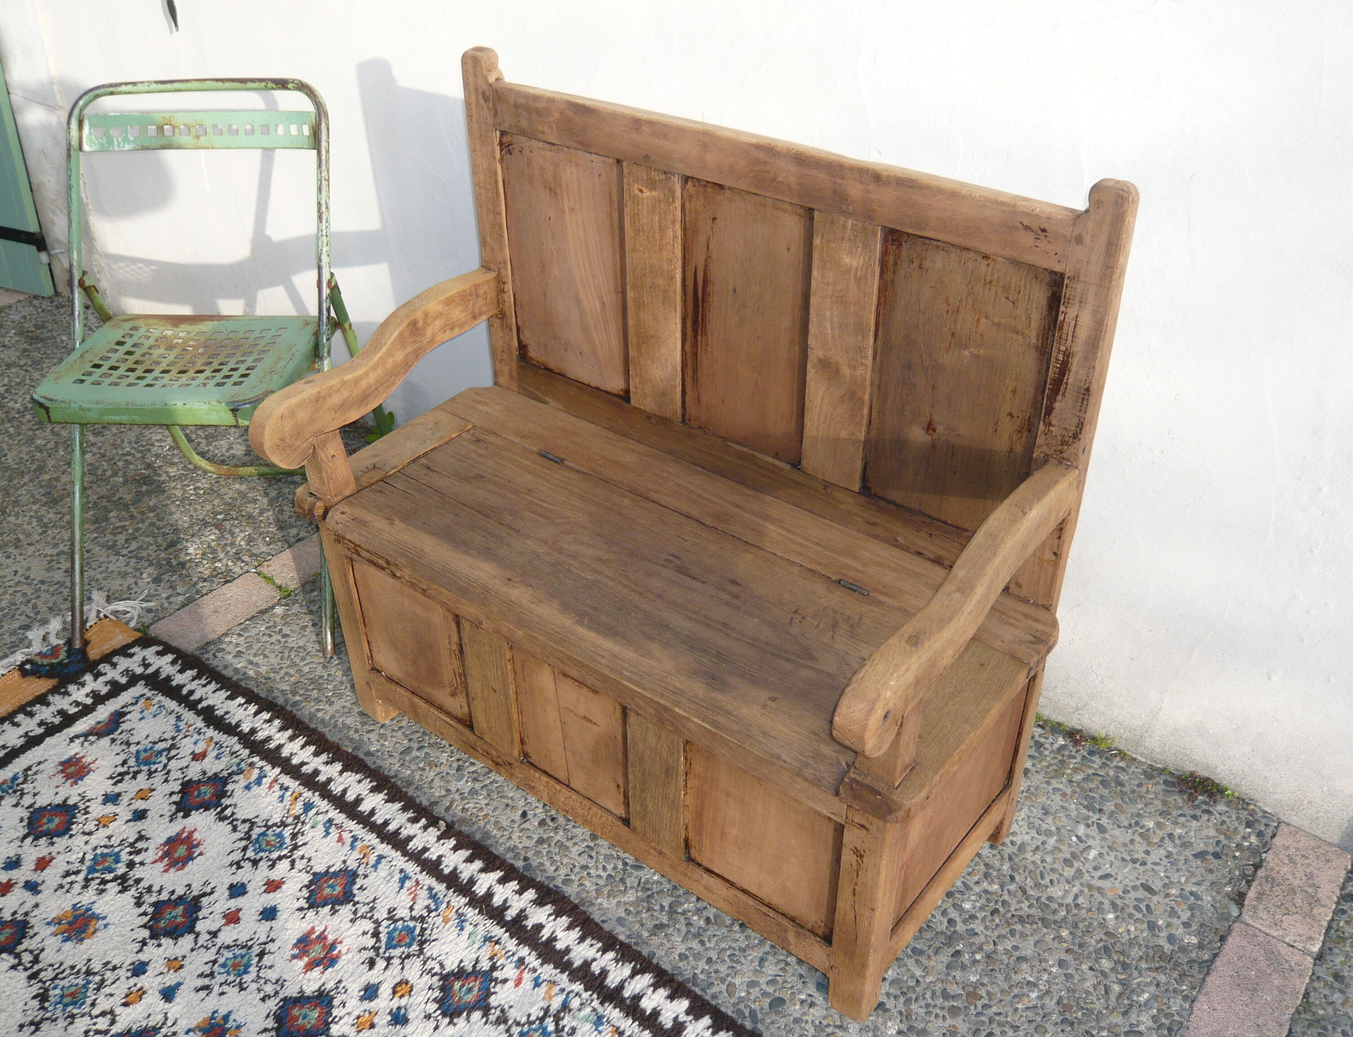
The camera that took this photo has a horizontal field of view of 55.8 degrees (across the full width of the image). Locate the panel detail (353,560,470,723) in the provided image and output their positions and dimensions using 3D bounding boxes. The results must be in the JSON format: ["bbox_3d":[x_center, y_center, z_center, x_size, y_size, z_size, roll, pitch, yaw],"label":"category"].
[{"bbox_3d":[-0.387,0.184,1.907,0.228,0.218,0.020,23,41,31],"label":"panel detail"}]

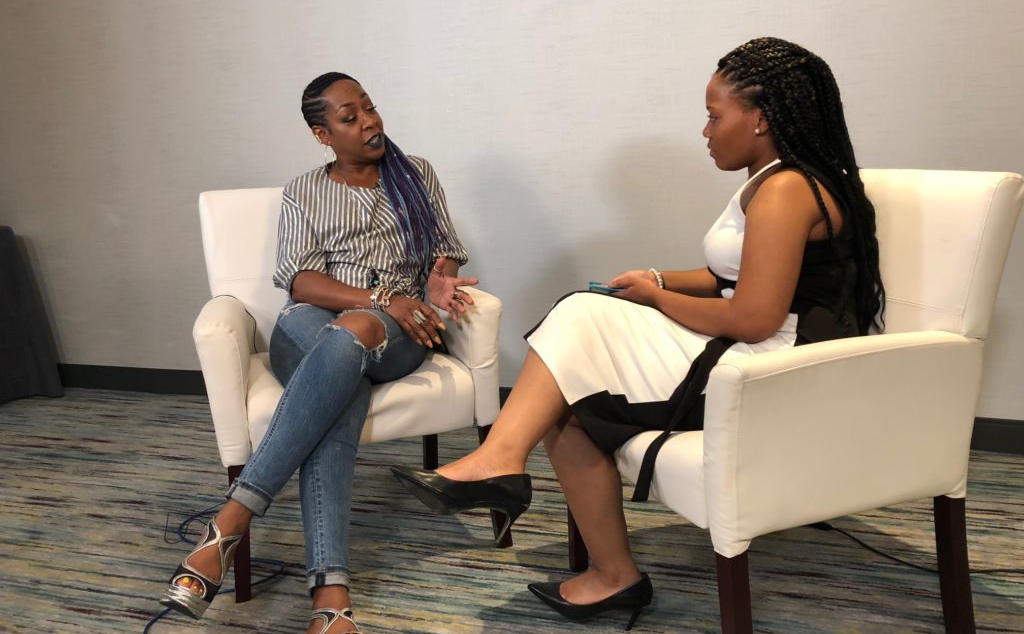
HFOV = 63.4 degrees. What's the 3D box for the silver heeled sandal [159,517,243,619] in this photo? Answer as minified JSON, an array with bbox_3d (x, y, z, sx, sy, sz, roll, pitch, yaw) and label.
[{"bbox_3d":[-0.577,0.497,1.630,0.090,0.200,0.245,26,-29,1],"label":"silver heeled sandal"}]

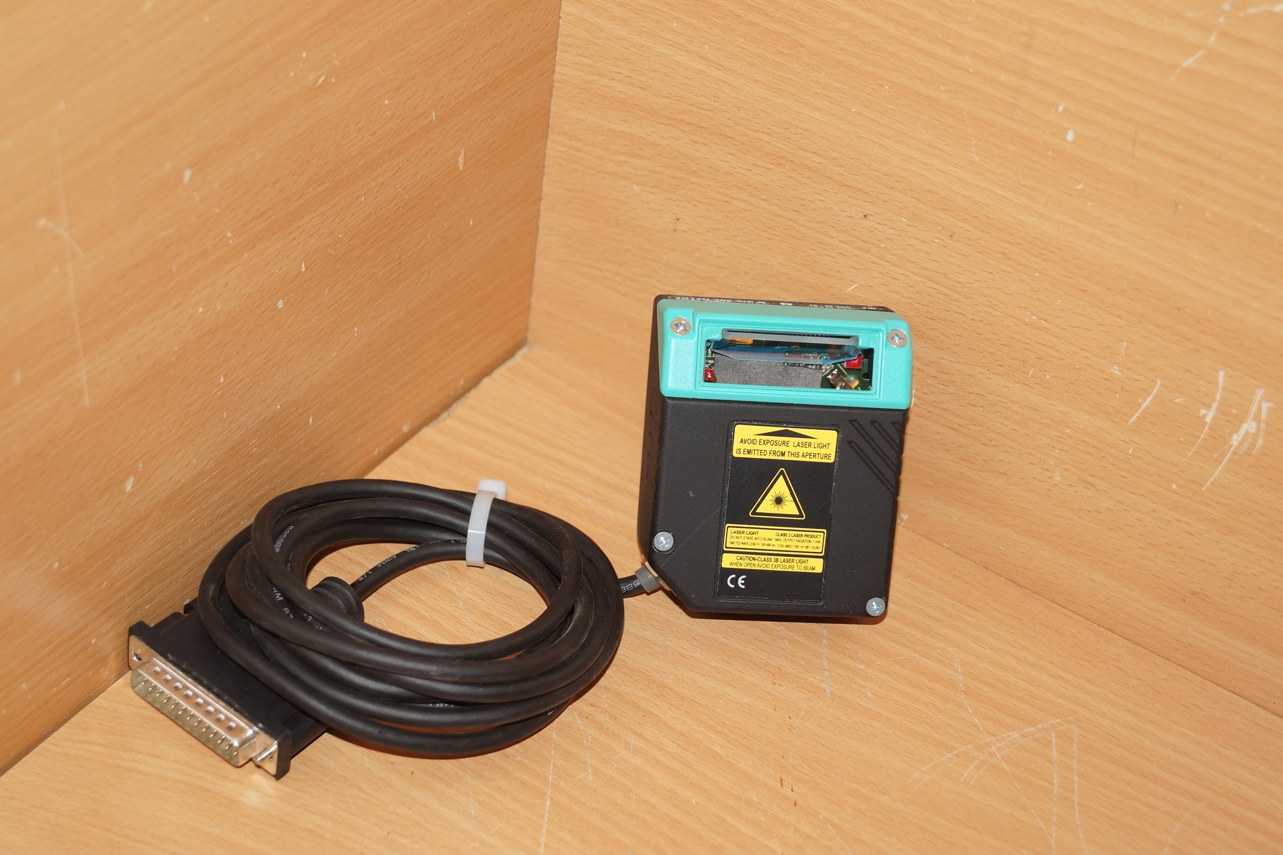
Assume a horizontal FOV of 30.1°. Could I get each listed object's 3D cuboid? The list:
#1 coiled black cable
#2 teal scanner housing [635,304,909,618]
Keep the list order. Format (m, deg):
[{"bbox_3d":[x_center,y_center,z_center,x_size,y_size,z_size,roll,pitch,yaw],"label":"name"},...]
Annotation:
[{"bbox_3d":[-0.058,0.043,0.617,0.110,0.032,0.089,5,40,-4],"label":"coiled black cable"},{"bbox_3d":[0.035,0.009,0.629,0.068,0.084,0.034,4,-3,-1],"label":"teal scanner housing"}]

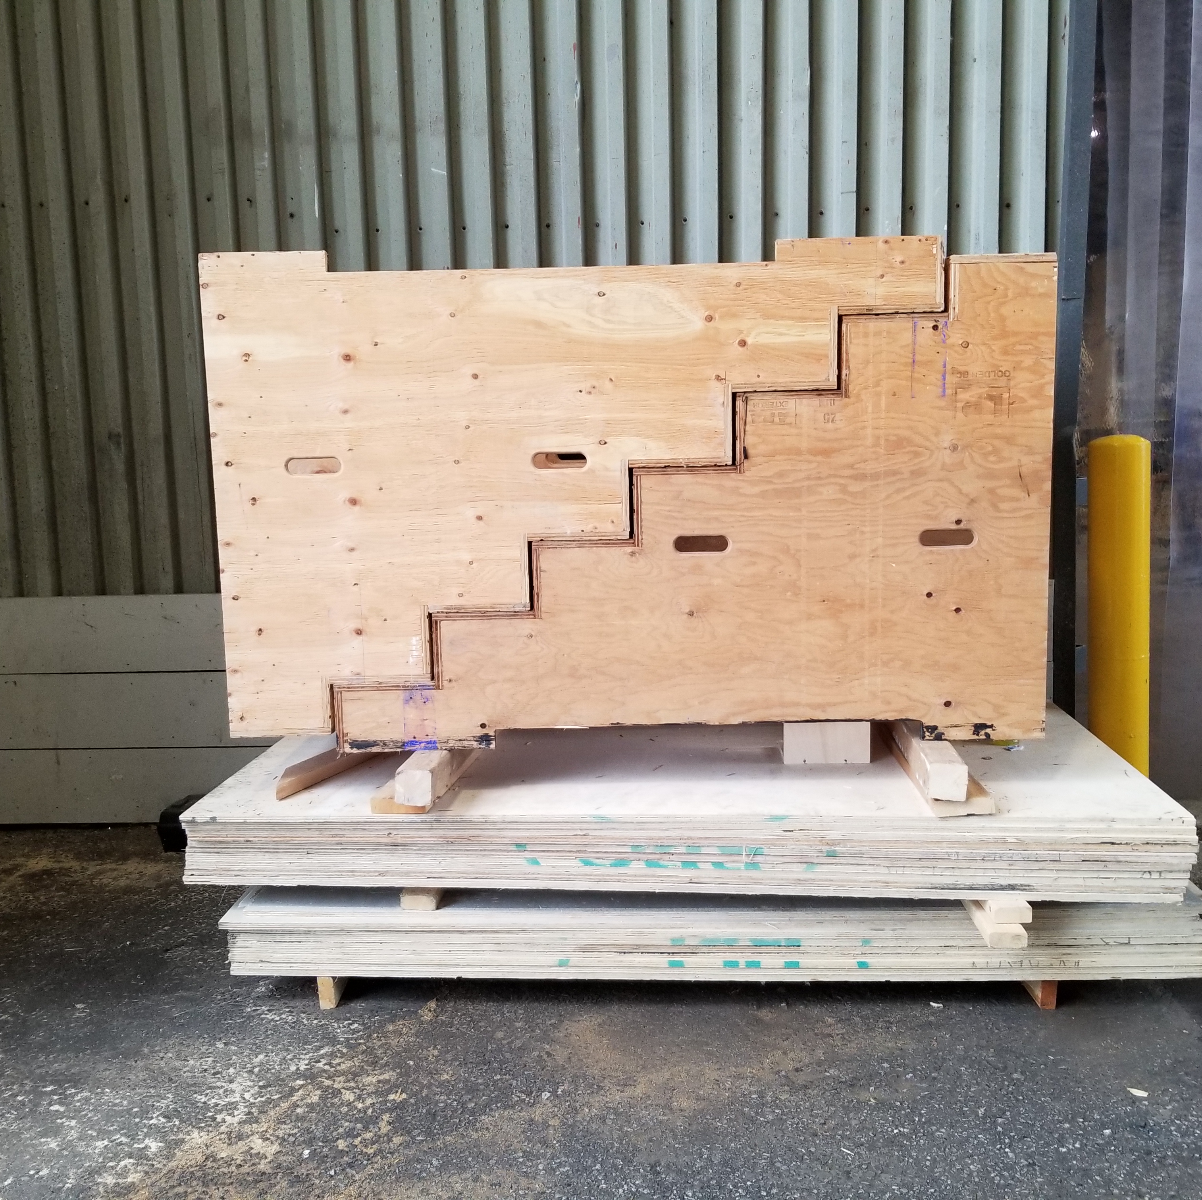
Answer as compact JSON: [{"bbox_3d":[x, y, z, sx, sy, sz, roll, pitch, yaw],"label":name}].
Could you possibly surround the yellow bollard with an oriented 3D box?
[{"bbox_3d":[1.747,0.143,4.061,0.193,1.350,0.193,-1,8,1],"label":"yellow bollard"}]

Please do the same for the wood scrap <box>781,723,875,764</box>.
[{"bbox_3d":[0.631,0.384,3.415,0.238,0.118,0.170,-1,8,3],"label":"wood scrap"}]

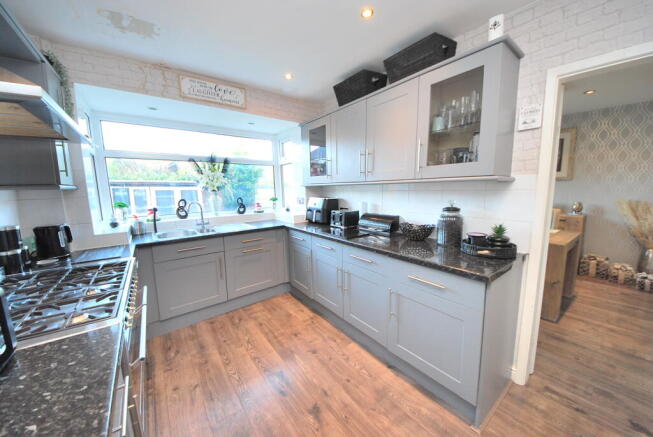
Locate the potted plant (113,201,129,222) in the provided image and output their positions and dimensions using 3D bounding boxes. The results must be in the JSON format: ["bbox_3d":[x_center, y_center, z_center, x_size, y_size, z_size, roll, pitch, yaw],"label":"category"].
[{"bbox_3d":[-2.200,-0.069,2.341,0.120,0.205,0.120,-7,9,-37],"label":"potted plant"}]

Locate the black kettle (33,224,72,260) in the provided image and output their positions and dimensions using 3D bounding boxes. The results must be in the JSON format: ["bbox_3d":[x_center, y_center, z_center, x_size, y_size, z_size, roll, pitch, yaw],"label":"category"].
[{"bbox_3d":[-1.940,0.159,1.544,0.210,0.235,0.160,-4,8,-25],"label":"black kettle"}]

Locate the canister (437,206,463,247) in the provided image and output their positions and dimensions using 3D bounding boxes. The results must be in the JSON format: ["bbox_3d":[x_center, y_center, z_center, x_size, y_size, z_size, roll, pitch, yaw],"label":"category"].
[{"bbox_3d":[0.988,0.055,1.744,0.178,0.325,0.178,-7,10,-38],"label":"canister"}]

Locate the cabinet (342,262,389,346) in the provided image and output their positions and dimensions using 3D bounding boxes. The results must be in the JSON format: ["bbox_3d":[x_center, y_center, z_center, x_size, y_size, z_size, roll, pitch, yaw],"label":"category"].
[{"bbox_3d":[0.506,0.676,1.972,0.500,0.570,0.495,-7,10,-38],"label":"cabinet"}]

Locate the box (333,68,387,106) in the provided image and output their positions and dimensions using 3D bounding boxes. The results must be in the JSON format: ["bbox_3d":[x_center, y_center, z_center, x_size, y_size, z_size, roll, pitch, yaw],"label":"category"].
[{"bbox_3d":[0.320,-1.226,2.160,0.270,0.220,0.450,-7,10,-38],"label":"box"}]

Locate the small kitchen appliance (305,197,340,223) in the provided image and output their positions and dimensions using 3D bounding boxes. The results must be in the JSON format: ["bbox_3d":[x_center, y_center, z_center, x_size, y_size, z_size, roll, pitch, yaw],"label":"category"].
[{"bbox_3d":[-0.083,-0.106,3.034,0.285,0.325,0.390,-7,10,-38],"label":"small kitchen appliance"}]

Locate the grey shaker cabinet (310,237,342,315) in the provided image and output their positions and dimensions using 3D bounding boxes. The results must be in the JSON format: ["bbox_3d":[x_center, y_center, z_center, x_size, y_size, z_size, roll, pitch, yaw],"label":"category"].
[{"bbox_3d":[0.228,0.540,2.394,0.570,0.721,0.503,-7,9,-37],"label":"grey shaker cabinet"}]

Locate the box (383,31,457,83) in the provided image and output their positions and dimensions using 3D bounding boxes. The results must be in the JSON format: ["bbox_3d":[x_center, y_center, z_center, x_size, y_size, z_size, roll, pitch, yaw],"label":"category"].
[{"bbox_3d":[0.704,-1.161,1.710,0.270,0.240,0.440,-7,9,-37],"label":"box"}]

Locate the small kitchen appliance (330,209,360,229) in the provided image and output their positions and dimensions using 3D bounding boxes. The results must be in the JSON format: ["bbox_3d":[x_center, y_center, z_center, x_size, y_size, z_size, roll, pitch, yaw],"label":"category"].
[{"bbox_3d":[0.216,0.002,2.671,0.235,0.190,0.240,-7,9,-37],"label":"small kitchen appliance"}]

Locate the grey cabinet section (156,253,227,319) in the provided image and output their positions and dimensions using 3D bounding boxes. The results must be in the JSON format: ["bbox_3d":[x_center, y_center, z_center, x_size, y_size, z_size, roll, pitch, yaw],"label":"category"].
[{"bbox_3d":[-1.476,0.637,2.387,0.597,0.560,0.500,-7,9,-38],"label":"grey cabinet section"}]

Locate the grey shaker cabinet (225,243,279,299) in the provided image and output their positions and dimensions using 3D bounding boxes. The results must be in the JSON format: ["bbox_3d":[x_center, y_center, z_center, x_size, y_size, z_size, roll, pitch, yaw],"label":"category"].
[{"bbox_3d":[-1.035,0.561,2.807,0.607,0.613,0.570,-7,9,-37],"label":"grey shaker cabinet"}]

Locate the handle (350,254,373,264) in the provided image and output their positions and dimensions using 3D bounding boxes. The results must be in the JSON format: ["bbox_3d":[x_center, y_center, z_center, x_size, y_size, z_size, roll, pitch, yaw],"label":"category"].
[{"bbox_3d":[0.281,0.327,1.771,0.035,0.013,0.230,-7,10,-38],"label":"handle"}]

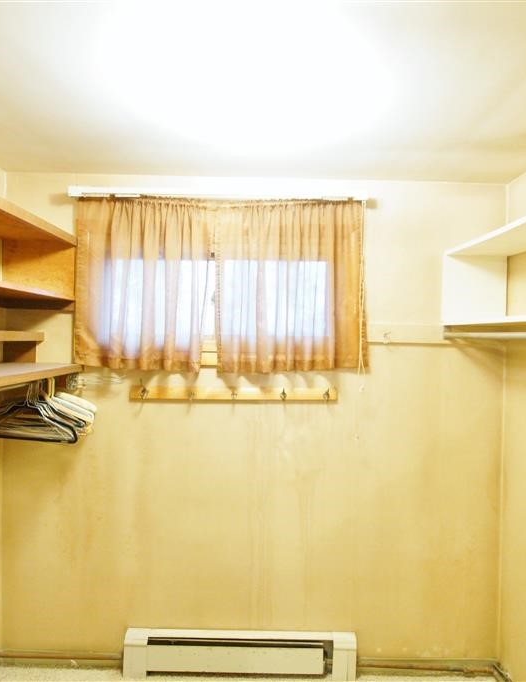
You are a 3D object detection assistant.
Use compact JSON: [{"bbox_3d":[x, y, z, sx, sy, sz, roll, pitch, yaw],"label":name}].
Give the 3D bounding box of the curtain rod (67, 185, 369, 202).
[{"bbox_3d":[-0.210,-0.697,2.010,1.400,0.050,0.080,1,1,1],"label":"curtain rod"}]

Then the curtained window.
[{"bbox_3d":[-0.199,-0.263,2.000,1.360,0.810,0.080,1,1,1],"label":"curtained window"}]

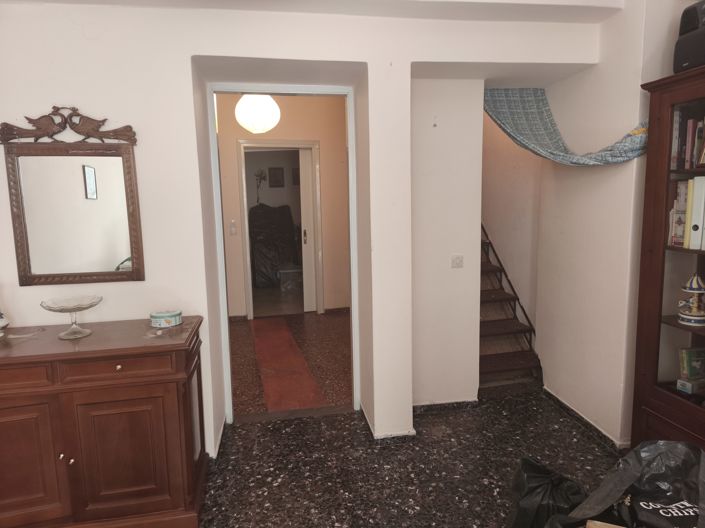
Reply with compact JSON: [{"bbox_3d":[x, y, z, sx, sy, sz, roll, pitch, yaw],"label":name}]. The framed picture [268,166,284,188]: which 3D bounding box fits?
[{"bbox_3d":[-1.426,-1.620,8.812,0.264,0.387,0.025,-3,7,-11],"label":"framed picture"}]

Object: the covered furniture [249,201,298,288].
[{"bbox_3d":[-1.387,-0.338,8.260,0.800,1.400,0.650,-2,7,-10],"label":"covered furniture"}]

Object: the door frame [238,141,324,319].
[{"bbox_3d":[-0.869,-0.423,5.908,0.980,2.190,0.150,-3,7,-11],"label":"door frame"}]

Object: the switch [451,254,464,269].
[{"bbox_3d":[0.683,-0.013,3.028,0.083,0.083,0.015,-3,7,-11],"label":"switch"}]

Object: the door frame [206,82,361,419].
[{"bbox_3d":[-0.410,-0.046,3.007,0.875,2.092,0.110,-3,7,-11],"label":"door frame"}]

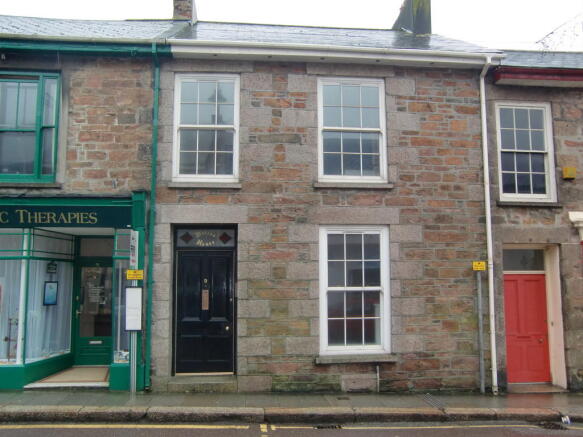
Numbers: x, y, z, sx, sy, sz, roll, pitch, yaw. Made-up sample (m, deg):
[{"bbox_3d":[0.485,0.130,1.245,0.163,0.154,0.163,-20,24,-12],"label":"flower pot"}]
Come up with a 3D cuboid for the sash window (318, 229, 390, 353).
[{"bbox_3d":[1.021,1.185,8.056,1.179,2.097,0.120,0,-6,-5],"label":"sash window"}]

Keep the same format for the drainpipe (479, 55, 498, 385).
[{"bbox_3d":[3.328,0.073,8.146,0.100,5.610,0.240,0,-6,-5],"label":"drainpipe"}]

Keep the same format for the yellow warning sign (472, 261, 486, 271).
[{"bbox_3d":[3.115,0.791,8.094,0.228,0.155,0.020,0,-6,-5],"label":"yellow warning sign"}]

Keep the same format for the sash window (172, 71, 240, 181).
[{"bbox_3d":[-1.414,-1.482,8.089,1.062,1.796,0.120,0,-6,-5],"label":"sash window"}]

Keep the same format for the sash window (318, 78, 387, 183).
[{"bbox_3d":[1.018,-1.485,8.323,1.182,1.790,0.120,0,-6,-5],"label":"sash window"}]

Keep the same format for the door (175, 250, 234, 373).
[{"bbox_3d":[-1.394,1.494,7.859,0.931,1.945,0.070,0,-6,-5],"label":"door"}]

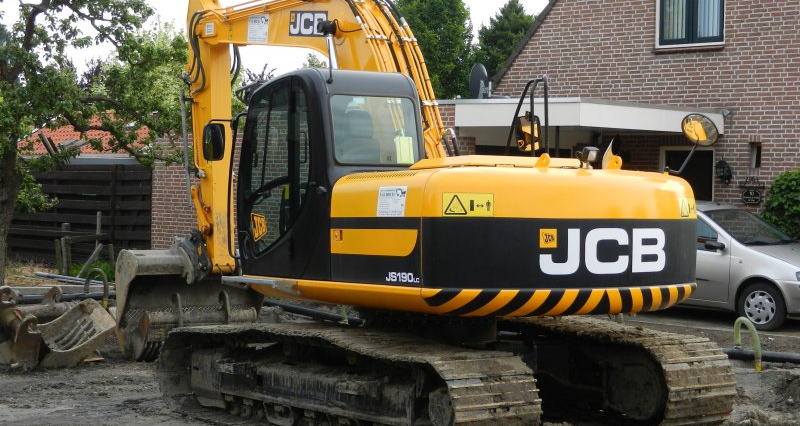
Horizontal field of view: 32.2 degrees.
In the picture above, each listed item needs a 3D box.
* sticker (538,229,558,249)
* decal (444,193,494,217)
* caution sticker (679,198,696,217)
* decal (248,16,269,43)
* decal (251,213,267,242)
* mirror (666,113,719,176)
[{"bbox_3d":[1.149,0.200,10.725,0.153,0.143,0.010,1,-1,-23],"label":"sticker"},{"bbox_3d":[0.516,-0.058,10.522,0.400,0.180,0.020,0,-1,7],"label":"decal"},{"bbox_3d":[2.448,-0.044,11.744,0.020,0.180,0.360,0,-1,30],"label":"caution sticker"},{"bbox_3d":[-1.536,-1.984,14.975,0.010,0.297,0.425,1,-1,-35],"label":"decal"},{"bbox_3d":[-1.312,0.135,12.898,0.010,0.265,0.310,1,-1,-35],"label":"decal"},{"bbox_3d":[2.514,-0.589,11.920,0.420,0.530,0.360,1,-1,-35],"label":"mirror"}]

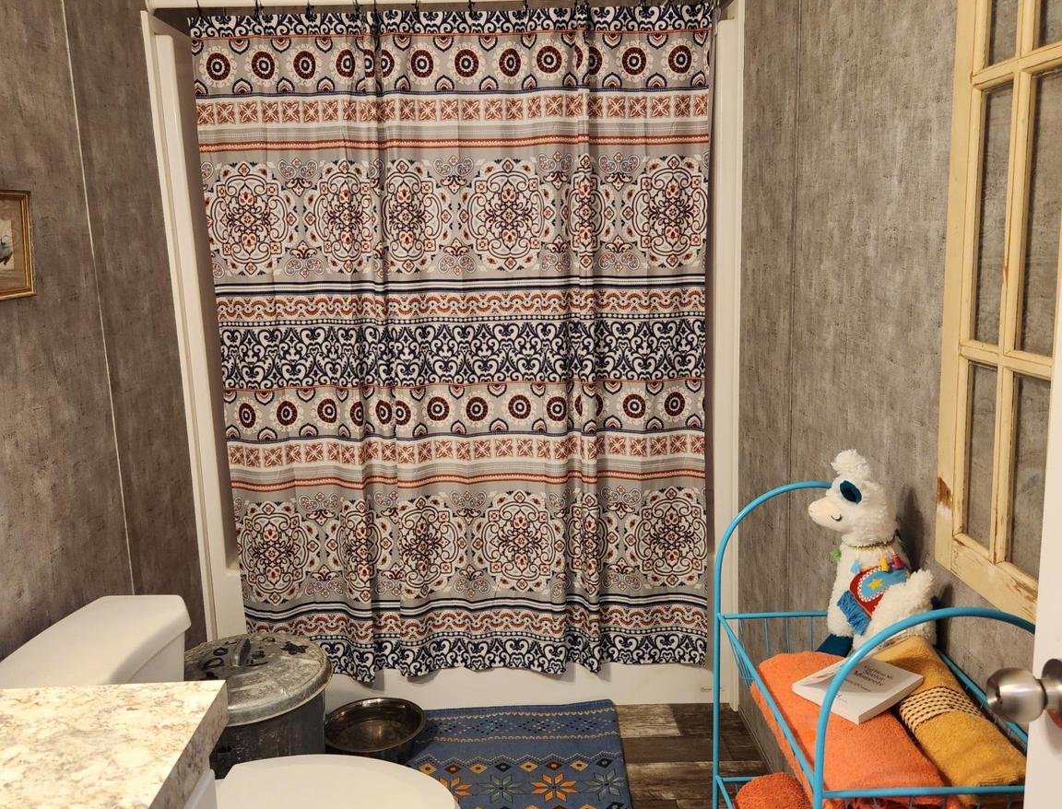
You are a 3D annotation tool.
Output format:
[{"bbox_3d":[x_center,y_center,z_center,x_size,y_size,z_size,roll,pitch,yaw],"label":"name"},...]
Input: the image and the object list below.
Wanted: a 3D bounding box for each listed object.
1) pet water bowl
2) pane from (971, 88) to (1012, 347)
[{"bbox_3d":[-0.422,0.907,2.538,0.285,0.095,0.285,-2,10,-1],"label":"pet water bowl"},{"bbox_3d":[0.580,-0.233,1.168,0.012,0.325,0.092,-2,10,-1],"label":"pane"}]

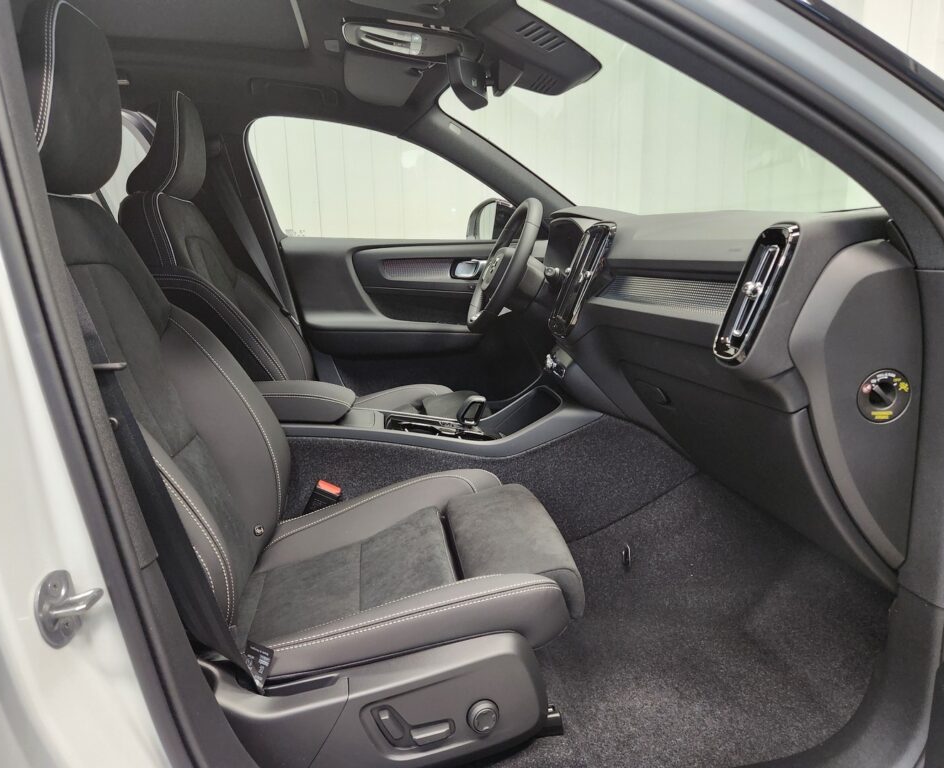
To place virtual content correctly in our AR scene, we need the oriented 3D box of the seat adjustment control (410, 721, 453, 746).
[{"bbox_3d":[-0.056,0.492,0.958,0.064,0.024,0.020,-10,16,-8],"label":"seat adjustment control"}]

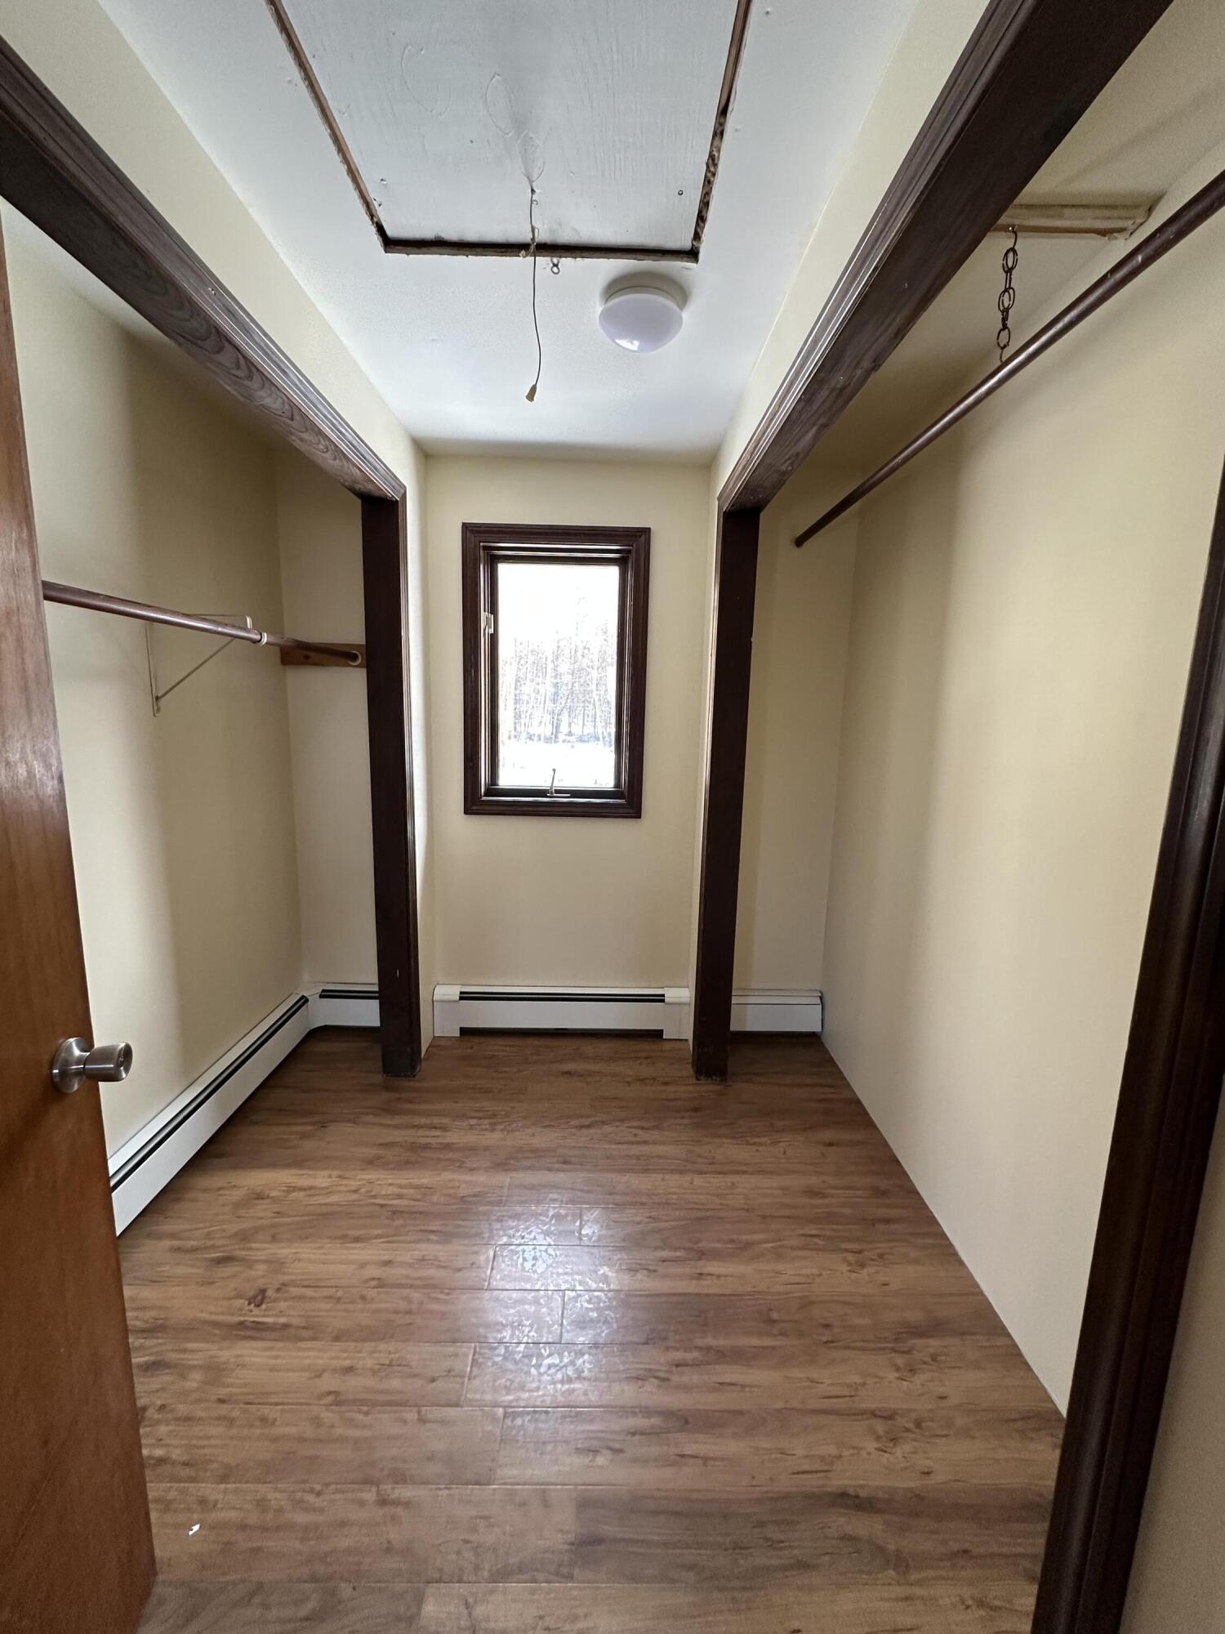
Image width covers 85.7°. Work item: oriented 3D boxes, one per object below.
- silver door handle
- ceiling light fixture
[{"bbox_3d":[-0.672,0.321,0.863,0.063,0.067,0.067,-1,10,-11],"label":"silver door handle"},{"bbox_3d":[0.067,-1.145,1.552,0.197,0.083,0.197,1,9,-1],"label":"ceiling light fixture"}]

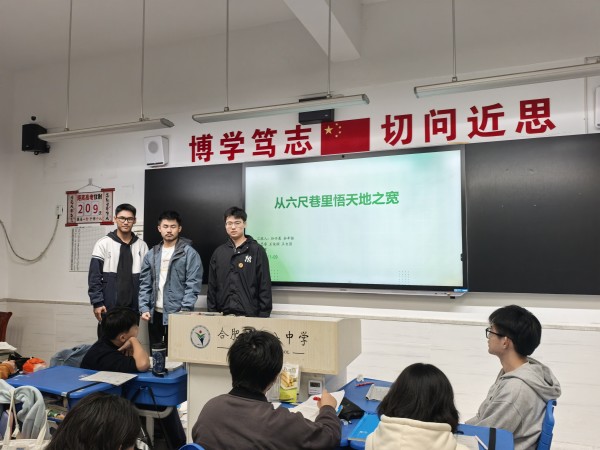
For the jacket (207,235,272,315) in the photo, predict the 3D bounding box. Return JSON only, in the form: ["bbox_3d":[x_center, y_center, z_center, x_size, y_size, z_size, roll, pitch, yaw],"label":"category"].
[{"bbox_3d":[-0.454,0.441,3.585,0.490,0.747,0.280,0,-3,5],"label":"jacket"}]

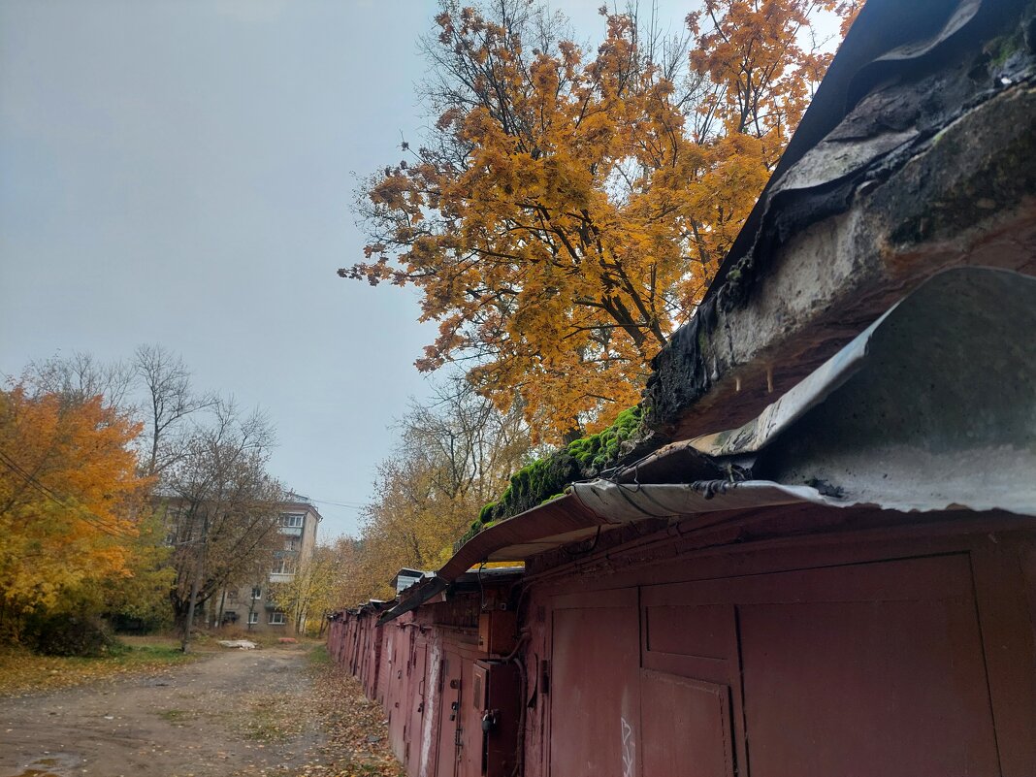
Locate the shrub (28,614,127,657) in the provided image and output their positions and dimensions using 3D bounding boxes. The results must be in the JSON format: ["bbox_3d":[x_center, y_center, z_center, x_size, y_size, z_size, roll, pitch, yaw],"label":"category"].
[{"bbox_3d":[-18.606,10.397,30.255,3.680,1.850,3.200,12,-21,-28],"label":"shrub"}]

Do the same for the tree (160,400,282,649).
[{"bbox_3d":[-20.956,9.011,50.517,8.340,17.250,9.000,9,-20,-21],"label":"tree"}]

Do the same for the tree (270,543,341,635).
[{"bbox_3d":[-22.304,21.267,76.063,7.220,9.350,7.000,7,-19,-14],"label":"tree"}]

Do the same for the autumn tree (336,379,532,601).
[{"bbox_3d":[-5.167,7.760,45.590,10.760,17.550,10.000,4,-19,-6],"label":"autumn tree"}]

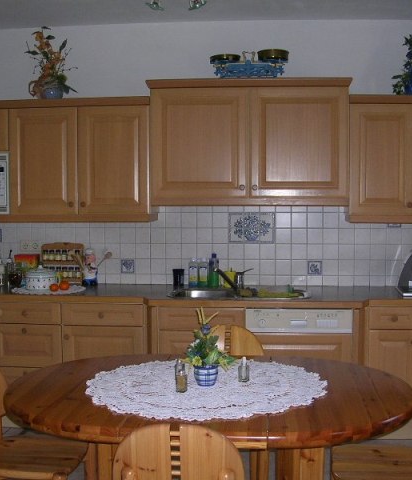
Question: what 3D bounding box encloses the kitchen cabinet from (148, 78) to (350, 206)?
[{"bbox_3d":[0.274,-0.594,4.407,1.225,0.760,0.420,0,3,5],"label":"kitchen cabinet"}]

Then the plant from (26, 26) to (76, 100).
[{"bbox_3d":[-0.999,-1.127,4.525,0.345,0.500,0.270,0,3,5],"label":"plant"}]

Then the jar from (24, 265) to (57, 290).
[{"bbox_3d":[-1.059,0.235,4.532,0.205,0.155,0.205,0,4,0],"label":"jar"}]

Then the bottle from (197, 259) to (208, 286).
[{"bbox_3d":[-0.012,0.212,4.566,0.064,0.196,0.045,0,3,5],"label":"bottle"}]

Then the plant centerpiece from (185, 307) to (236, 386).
[{"bbox_3d":[0.015,0.389,2.587,0.190,0.295,0.175,0,3,5],"label":"plant centerpiece"}]

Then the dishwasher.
[{"bbox_3d":[0.556,0.769,4.284,0.600,0.800,0.580,0,3,5],"label":"dishwasher"}]

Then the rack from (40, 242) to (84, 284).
[{"bbox_3d":[-0.958,0.157,4.702,0.288,0.280,0.085,0,4,5],"label":"rack"}]

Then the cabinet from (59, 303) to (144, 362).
[{"bbox_3d":[-0.585,0.737,4.458,0.505,0.760,0.570,0,3,5],"label":"cabinet"}]

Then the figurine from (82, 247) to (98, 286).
[{"bbox_3d":[-0.761,0.182,4.628,0.100,0.243,0.095,0,4,5],"label":"figurine"}]

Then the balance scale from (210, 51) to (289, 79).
[{"bbox_3d":[0.254,-1.039,4.190,0.452,0.164,0.200,0,4,5],"label":"balance scale"}]

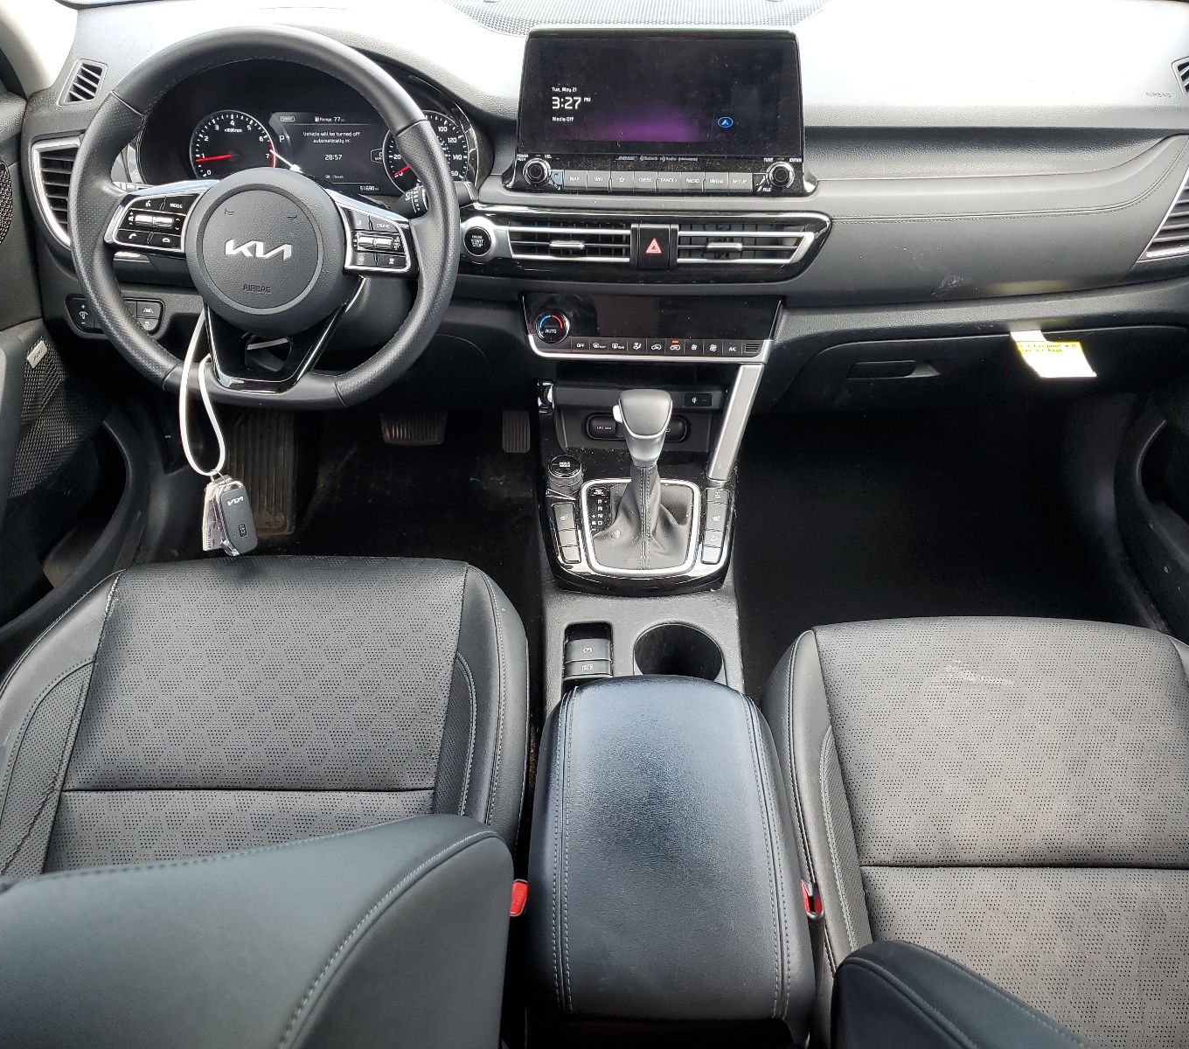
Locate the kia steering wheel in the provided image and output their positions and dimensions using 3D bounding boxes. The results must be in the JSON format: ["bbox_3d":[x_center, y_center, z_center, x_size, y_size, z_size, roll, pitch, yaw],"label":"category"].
[{"bbox_3d":[-0.313,-0.293,1.035,0.370,0.360,0.100,0,7,2],"label":"kia steering wheel"}]

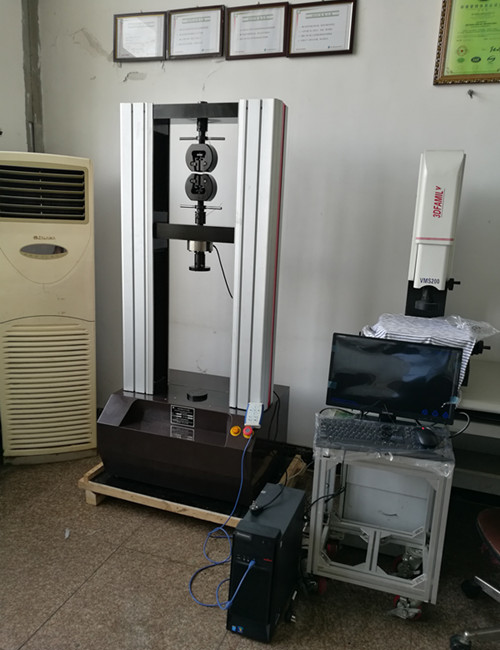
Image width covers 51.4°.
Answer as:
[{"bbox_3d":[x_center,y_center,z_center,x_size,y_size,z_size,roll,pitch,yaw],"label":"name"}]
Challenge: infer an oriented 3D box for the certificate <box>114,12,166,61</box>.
[{"bbox_3d":[-0.600,-1.577,2.861,0.319,0.241,0.022,6,17,15],"label":"certificate"}]

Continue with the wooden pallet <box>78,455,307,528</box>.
[{"bbox_3d":[-0.266,0.827,2.780,0.999,0.145,0.725,7,13,19],"label":"wooden pallet"}]

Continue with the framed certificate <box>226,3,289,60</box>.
[{"bbox_3d":[0.040,-1.508,2.686,0.322,0.250,0.022,5,16,16],"label":"framed certificate"}]

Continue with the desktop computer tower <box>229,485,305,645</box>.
[{"bbox_3d":[0.071,0.881,1.972,0.160,0.405,0.346,7,13,19],"label":"desktop computer tower"}]

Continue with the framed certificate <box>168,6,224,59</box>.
[{"bbox_3d":[-0.284,-1.549,2.773,0.320,0.241,0.022,4,16,16],"label":"framed certificate"}]

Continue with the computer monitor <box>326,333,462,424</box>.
[{"bbox_3d":[0.574,0.233,2.100,0.490,0.354,0.170,7,13,19],"label":"computer monitor"}]

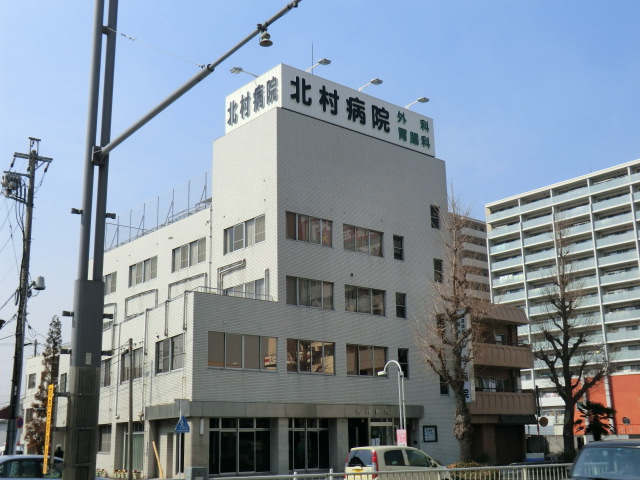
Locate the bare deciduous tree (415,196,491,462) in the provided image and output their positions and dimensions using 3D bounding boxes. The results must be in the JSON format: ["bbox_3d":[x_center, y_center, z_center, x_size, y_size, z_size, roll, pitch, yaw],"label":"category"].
[{"bbox_3d":[5.474,3.651,30.109,3.032,11.628,3.032,-4,-15,10],"label":"bare deciduous tree"}]

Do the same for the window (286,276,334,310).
[{"bbox_3d":[-0.519,2.759,38.233,3.165,1.450,0.150,11,-19,-39],"label":"window"}]

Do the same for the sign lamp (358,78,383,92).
[{"bbox_3d":[3.191,-9.760,47.090,0.420,0.400,2.148,11,-20,-38],"label":"sign lamp"}]

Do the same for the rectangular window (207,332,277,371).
[{"bbox_3d":[-3.906,5.758,38.029,4.268,1.804,0.150,11,-20,-38],"label":"rectangular window"}]

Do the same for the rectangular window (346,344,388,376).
[{"bbox_3d":[2.530,6.526,39.914,3.072,1.650,0.150,11,-19,-39],"label":"rectangular window"}]

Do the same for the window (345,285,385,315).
[{"bbox_3d":[2.737,3.631,44.273,3.284,1.544,0.150,11,-20,-38],"label":"window"}]

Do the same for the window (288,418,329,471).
[{"bbox_3d":[-0.594,11.051,40.184,2.789,2.705,0.150,11,-20,-38],"label":"window"}]

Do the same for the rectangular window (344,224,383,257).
[{"bbox_3d":[2.678,0.047,45.271,3.310,1.598,0.150,11,-20,-38],"label":"rectangular window"}]

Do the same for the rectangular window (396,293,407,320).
[{"bbox_3d":[5.055,4.083,46.103,0.924,1.551,0.150,11,-20,-38],"label":"rectangular window"}]

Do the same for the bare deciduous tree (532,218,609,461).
[{"bbox_3d":[11.578,4.558,34.063,3.431,11.660,3.431,-6,-15,18],"label":"bare deciduous tree"}]

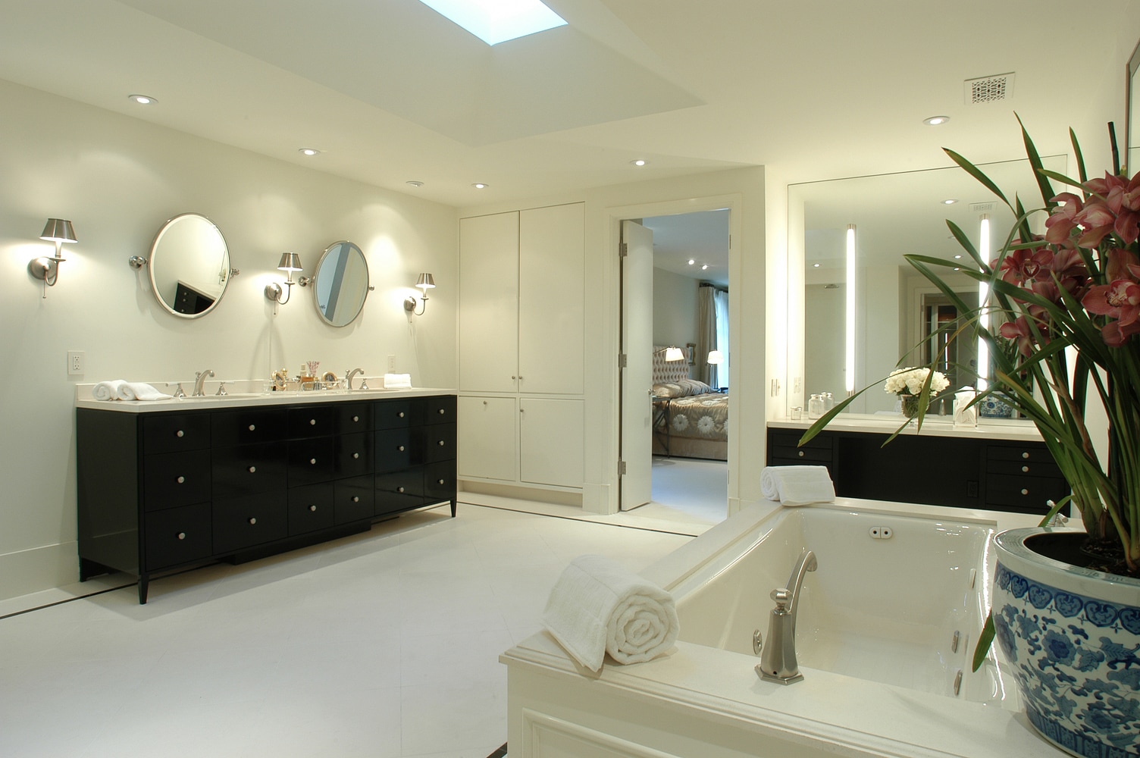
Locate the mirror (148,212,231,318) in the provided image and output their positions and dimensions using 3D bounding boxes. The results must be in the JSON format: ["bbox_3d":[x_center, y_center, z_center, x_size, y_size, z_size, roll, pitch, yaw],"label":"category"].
[{"bbox_3d":[-2.126,-0.624,3.733,0.035,0.602,0.454,11,7,32],"label":"mirror"}]

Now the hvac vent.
[{"bbox_3d":[1.854,-1.281,2.938,0.183,0.014,0.310,1,2,31],"label":"hvac vent"}]

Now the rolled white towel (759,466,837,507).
[{"bbox_3d":[0.987,0.453,2.869,0.270,0.145,0.165,0,1,-10],"label":"rolled white towel"}]

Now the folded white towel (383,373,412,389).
[{"bbox_3d":[-1.201,0.018,4.636,0.190,0.100,0.115,0,1,-17],"label":"folded white towel"}]

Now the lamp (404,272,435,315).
[{"bbox_3d":[-1.084,-0.615,4.817,0.240,0.315,0.150,1,2,33],"label":"lamp"}]

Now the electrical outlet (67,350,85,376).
[{"bbox_3d":[-2.321,-0.074,3.123,0.009,0.114,0.070,1,2,33],"label":"electrical outlet"}]

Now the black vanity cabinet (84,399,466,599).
[{"bbox_3d":[-1.646,0.566,4.072,0.618,0.876,2.116,1,2,32],"label":"black vanity cabinet"}]

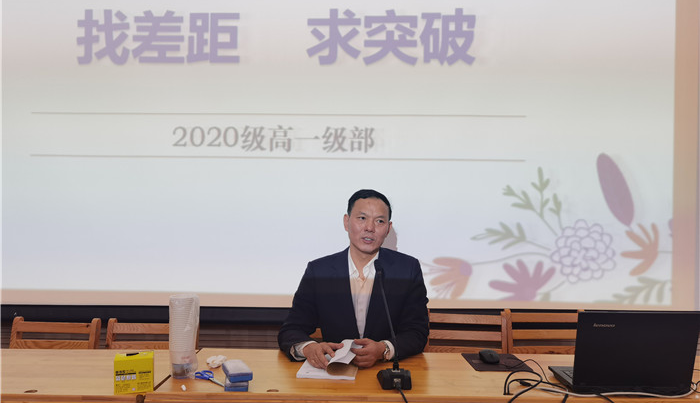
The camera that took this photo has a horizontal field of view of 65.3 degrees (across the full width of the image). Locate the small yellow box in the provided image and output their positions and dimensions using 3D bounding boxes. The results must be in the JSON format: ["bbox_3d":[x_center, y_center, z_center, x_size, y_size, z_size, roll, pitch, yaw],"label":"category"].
[{"bbox_3d":[-0.633,0.506,1.608,0.104,0.093,0.086,2,-2,-20],"label":"small yellow box"}]

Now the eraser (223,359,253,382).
[{"bbox_3d":[-0.342,0.516,1.659,0.063,0.029,0.143,2,-2,-21],"label":"eraser"}]

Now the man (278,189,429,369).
[{"bbox_3d":[0.010,0.629,2.120,0.580,1.350,0.650,1,-2,2],"label":"man"}]

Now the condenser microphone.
[{"bbox_3d":[0.133,0.376,1.728,0.110,0.380,0.190,1,-2,-9],"label":"condenser microphone"}]

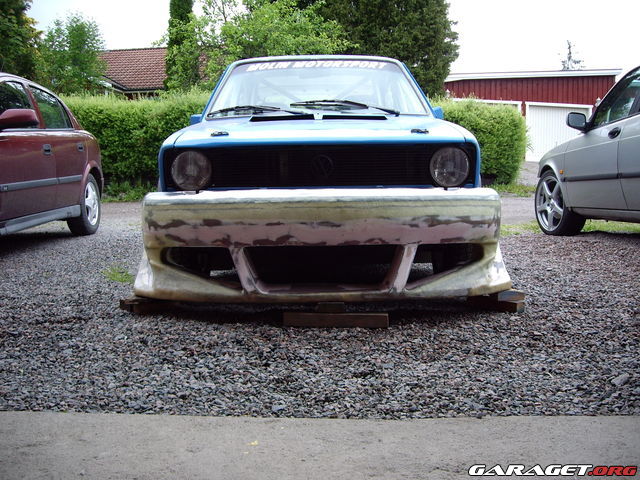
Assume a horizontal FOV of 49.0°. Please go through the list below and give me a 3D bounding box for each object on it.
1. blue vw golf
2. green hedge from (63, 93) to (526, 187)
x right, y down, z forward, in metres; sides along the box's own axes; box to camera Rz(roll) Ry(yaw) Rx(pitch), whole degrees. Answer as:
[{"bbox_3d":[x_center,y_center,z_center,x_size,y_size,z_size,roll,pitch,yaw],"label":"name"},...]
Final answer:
[{"bbox_3d":[-0.013,-0.584,4.860,1.660,1.390,3.770,0,7,-1],"label":"blue vw golf"},{"bbox_3d":[-0.650,-1.870,13.300,9.000,1.680,1.300,0,7,0],"label":"green hedge"}]

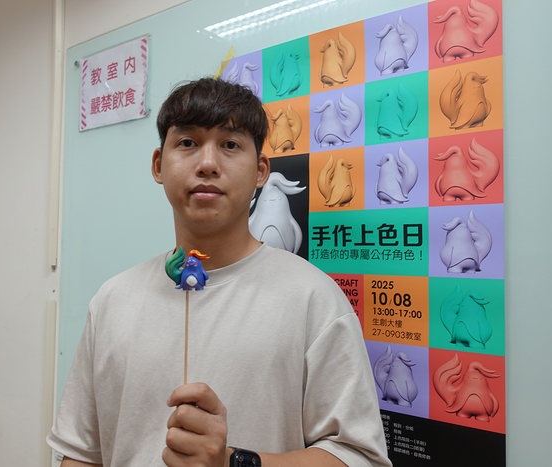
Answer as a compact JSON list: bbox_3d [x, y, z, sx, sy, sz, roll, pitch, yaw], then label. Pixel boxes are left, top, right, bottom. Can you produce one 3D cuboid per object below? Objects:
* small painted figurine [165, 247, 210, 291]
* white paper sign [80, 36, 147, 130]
[{"bbox_3d":[-0.092,0.037,0.490,0.047,0.047,0.030,1,-2,-3],"label":"small painted figurine"},{"bbox_3d":[-0.458,-0.408,1.304,0.300,0.214,0.010,-1,-2,34],"label":"white paper sign"}]

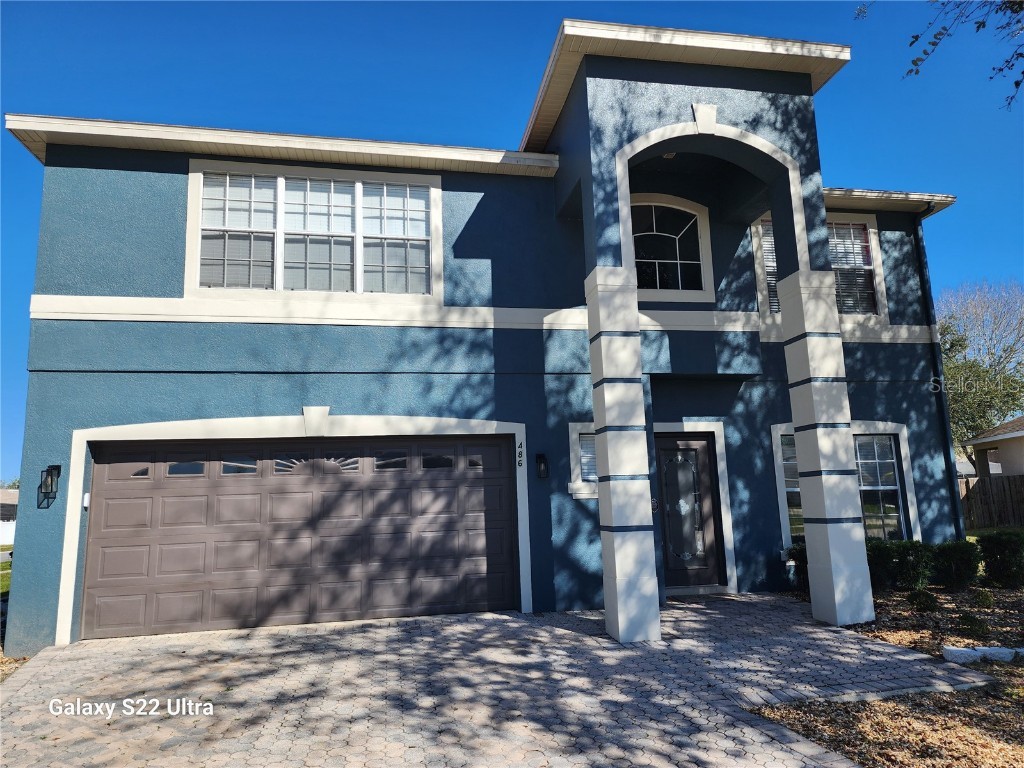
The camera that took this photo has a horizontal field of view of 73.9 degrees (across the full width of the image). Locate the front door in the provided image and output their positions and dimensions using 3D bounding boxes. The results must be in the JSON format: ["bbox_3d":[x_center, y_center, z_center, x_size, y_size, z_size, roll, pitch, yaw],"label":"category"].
[{"bbox_3d":[2.385,1.740,9.346,0.930,2.050,0.120,0,-10,-11],"label":"front door"}]

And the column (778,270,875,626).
[{"bbox_3d":[3.494,0.648,7.623,0.440,3.850,0.440,0,-10,-11],"label":"column"}]

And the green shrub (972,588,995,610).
[{"bbox_3d":[5.320,2.403,7.677,0.240,0.190,0.230,0,-10,-10],"label":"green shrub"}]

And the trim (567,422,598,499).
[{"bbox_3d":[1.108,0.959,8.568,0.820,0.940,0.120,0,-10,-11],"label":"trim"}]

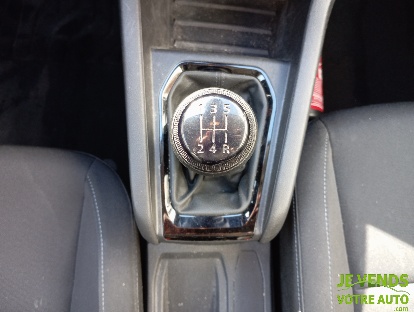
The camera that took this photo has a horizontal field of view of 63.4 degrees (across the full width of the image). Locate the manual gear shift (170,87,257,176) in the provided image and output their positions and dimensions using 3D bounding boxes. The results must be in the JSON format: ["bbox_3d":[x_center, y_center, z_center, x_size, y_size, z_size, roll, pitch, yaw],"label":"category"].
[{"bbox_3d":[0.005,-0.011,0.254,0.058,0.077,0.058,0,76,0],"label":"manual gear shift"}]

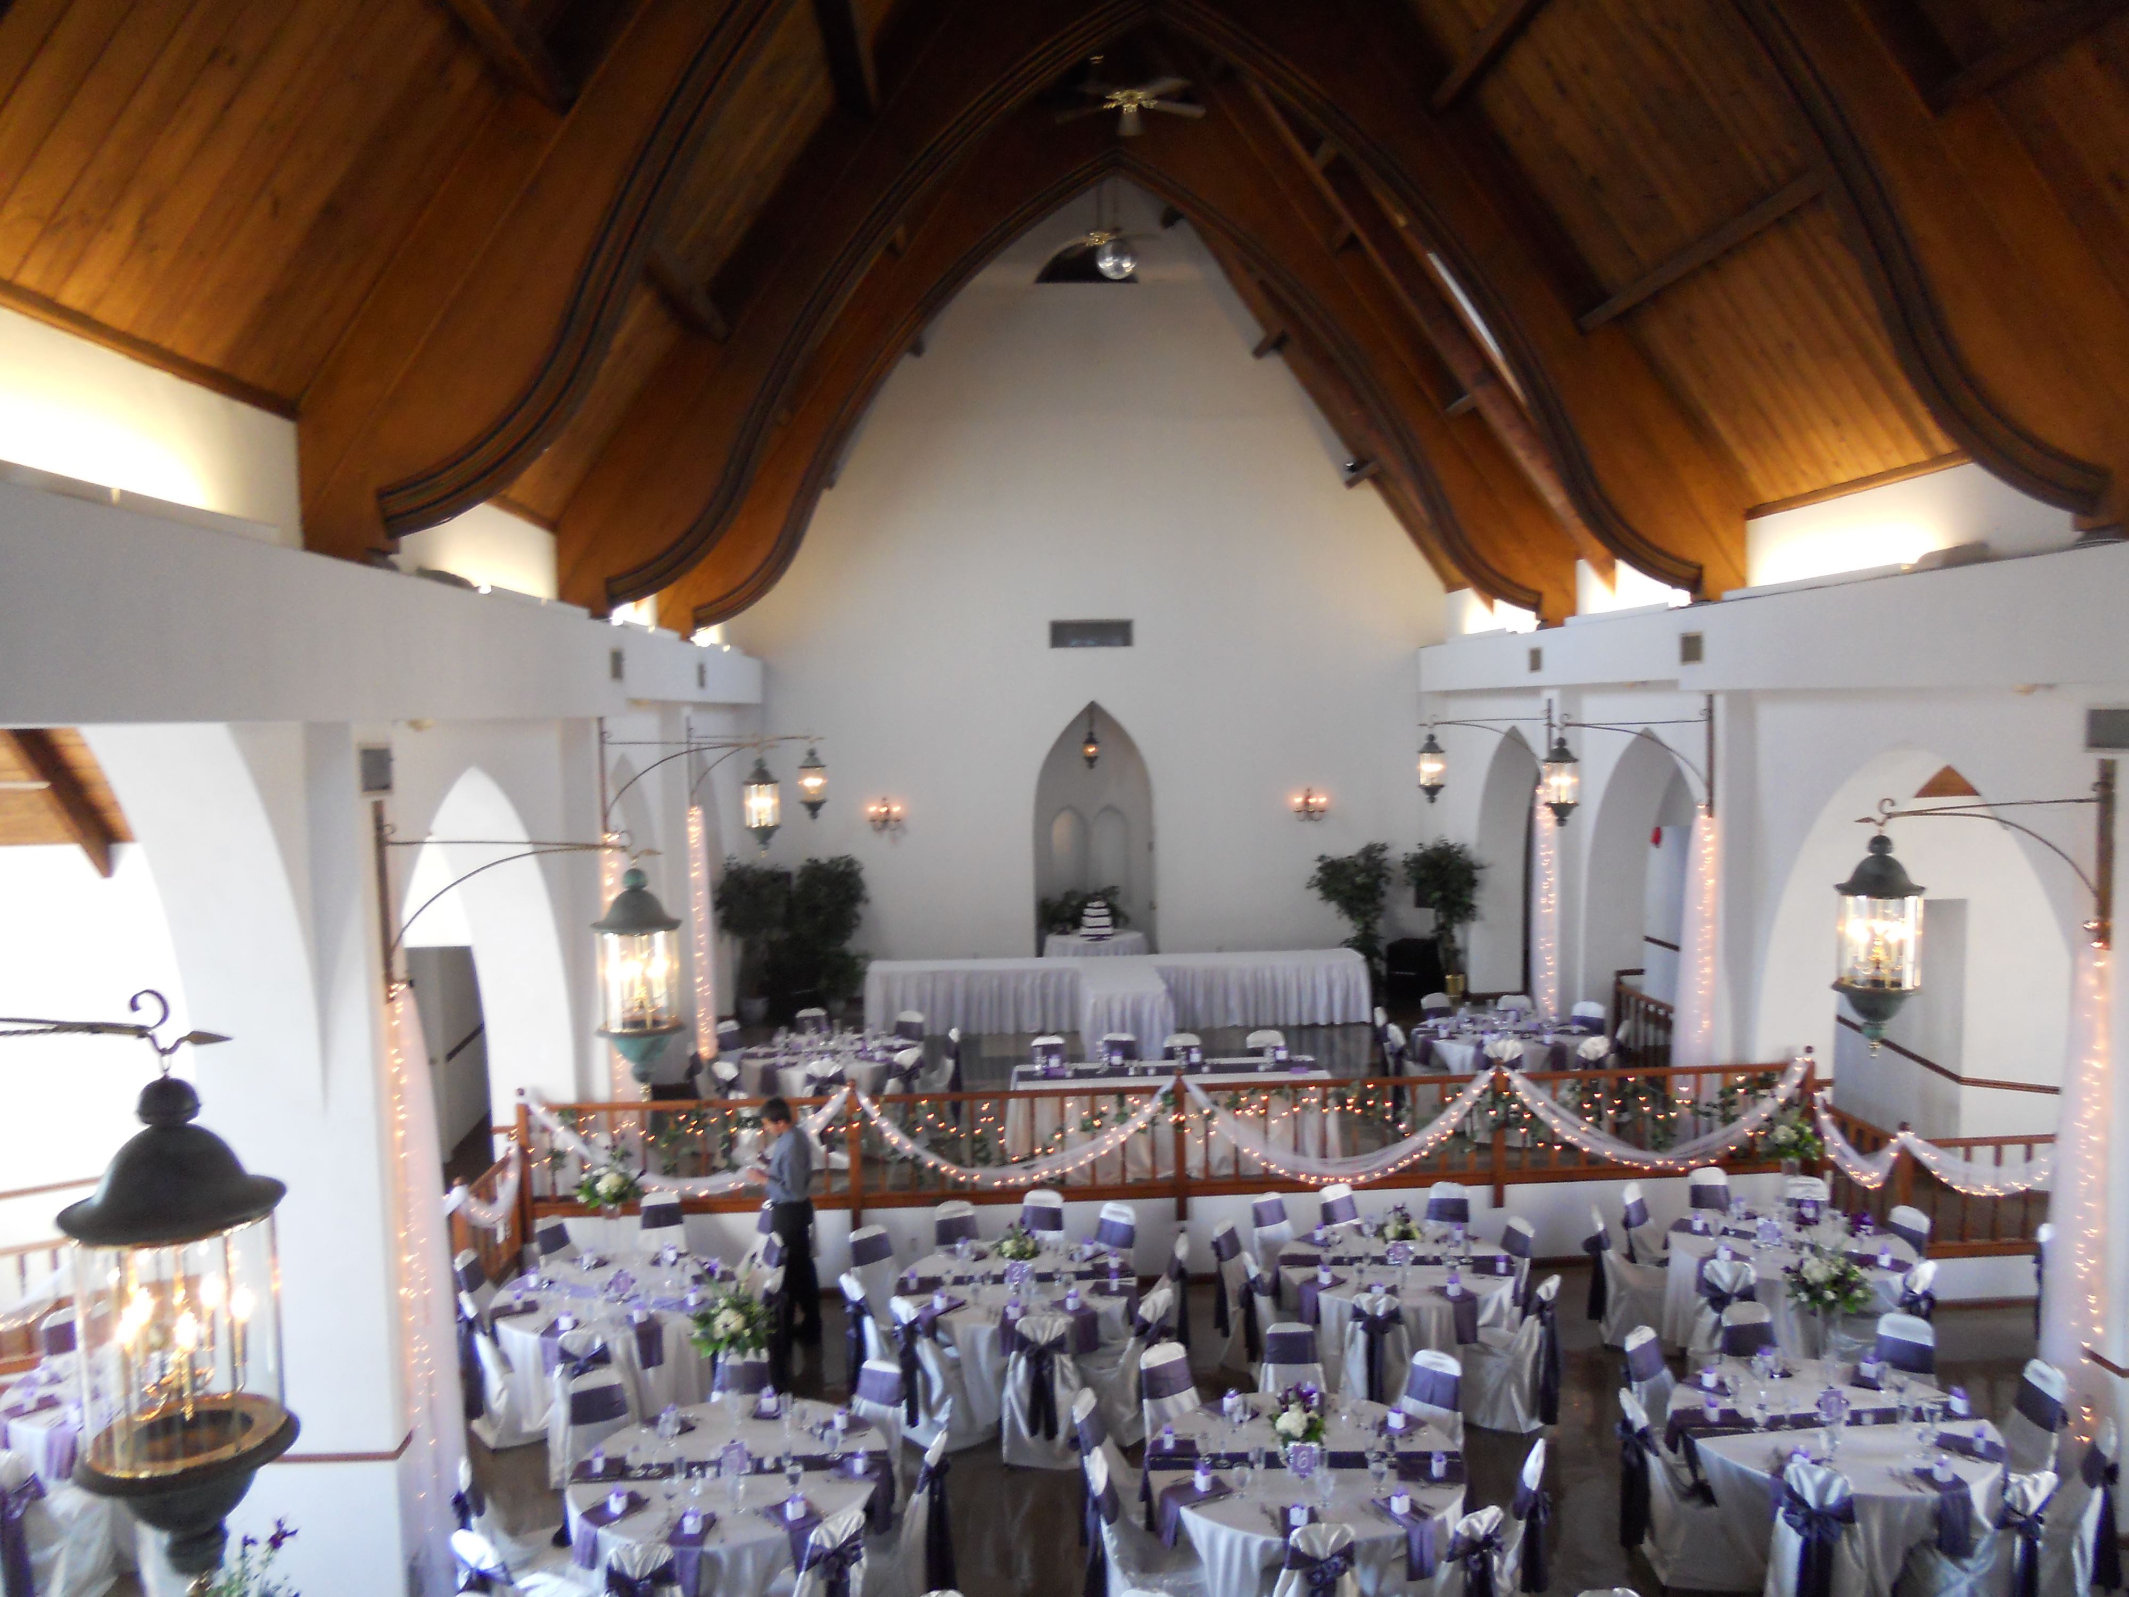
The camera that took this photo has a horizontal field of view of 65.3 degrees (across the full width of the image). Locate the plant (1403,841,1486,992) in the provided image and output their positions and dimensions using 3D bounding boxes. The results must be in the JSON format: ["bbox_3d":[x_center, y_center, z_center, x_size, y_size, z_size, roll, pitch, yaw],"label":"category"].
[{"bbox_3d":[4.917,1.567,21.435,1.000,1.970,0.950,-1,3,-2],"label":"plant"}]

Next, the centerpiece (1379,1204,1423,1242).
[{"bbox_3d":[2.307,2.935,11.401,0.310,0.290,0.300,-1,3,-2],"label":"centerpiece"}]

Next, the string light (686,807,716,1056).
[{"bbox_3d":[-3.646,1.347,16.643,0.200,2.584,0.220,-2,3,-3],"label":"string light"}]

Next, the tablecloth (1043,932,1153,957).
[{"bbox_3d":[0.420,2.147,21.279,1.340,0.760,1.340,-2,3,-3],"label":"tablecloth"}]

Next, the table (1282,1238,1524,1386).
[{"bbox_3d":[2.153,3.367,10.777,1.560,0.760,1.560,-2,4,-3],"label":"table"}]

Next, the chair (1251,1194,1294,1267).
[{"bbox_3d":[1.568,3.250,11.402,0.440,0.930,0.540,-4,5,-32],"label":"chair"}]

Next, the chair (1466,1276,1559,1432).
[{"bbox_3d":[2.661,3.256,9.990,0.560,0.910,0.460,1,4,41],"label":"chair"}]

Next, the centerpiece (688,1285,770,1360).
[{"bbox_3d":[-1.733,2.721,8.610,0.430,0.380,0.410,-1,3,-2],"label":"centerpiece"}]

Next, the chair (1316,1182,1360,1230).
[{"bbox_3d":[2.156,3.399,12.408,0.460,0.930,0.540,-3,4,-20],"label":"chair"}]

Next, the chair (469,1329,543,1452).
[{"bbox_3d":[-3.422,3.467,10.296,0.540,0.930,0.440,-4,5,-33],"label":"chair"}]

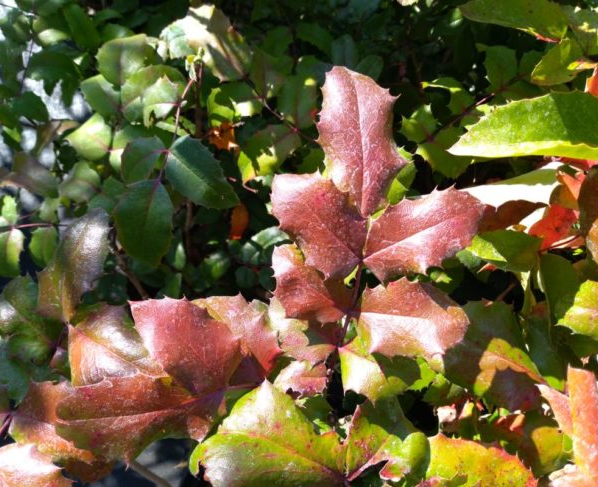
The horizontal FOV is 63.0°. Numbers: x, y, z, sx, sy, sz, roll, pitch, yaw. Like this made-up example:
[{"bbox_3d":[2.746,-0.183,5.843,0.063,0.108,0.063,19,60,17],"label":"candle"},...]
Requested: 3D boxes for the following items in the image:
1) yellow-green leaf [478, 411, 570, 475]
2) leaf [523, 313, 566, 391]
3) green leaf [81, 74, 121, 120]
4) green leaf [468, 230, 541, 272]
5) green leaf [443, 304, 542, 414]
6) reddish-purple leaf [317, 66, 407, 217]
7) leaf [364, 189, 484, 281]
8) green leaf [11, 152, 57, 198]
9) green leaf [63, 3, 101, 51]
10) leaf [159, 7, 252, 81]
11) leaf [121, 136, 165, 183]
[{"bbox_3d":[0.176,0.156,0.380,0.069,0.020,0.052,17,67,7],"label":"yellow-green leaf"},{"bbox_3d":[0.179,0.078,0.355,0.035,0.013,0.058,-14,80,-9],"label":"leaf"},{"bbox_3d":[-0.207,-0.153,0.510,0.049,0.011,0.040,38,79,-8],"label":"green leaf"},{"bbox_3d":[0.141,0.005,0.335,0.049,0.014,0.033,6,64,3],"label":"green leaf"},{"bbox_3d":[0.144,0.083,0.360,0.078,0.020,0.066,40,73,7],"label":"green leaf"},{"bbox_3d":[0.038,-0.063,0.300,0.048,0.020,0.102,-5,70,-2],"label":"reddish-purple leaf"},{"bbox_3d":[0.078,-0.004,0.301,0.092,0.015,0.043,-26,71,-16],"label":"leaf"},{"bbox_3d":[-0.293,-0.076,0.540,0.051,0.012,0.042,31,72,-10],"label":"green leaf"},{"bbox_3d":[-0.224,-0.222,0.500,0.030,0.010,0.057,-25,82,-4],"label":"green leaf"},{"bbox_3d":[-0.074,-0.156,0.400,0.081,0.022,0.051,31,84,7],"label":"leaf"},{"bbox_3d":[-0.118,-0.061,0.370,0.037,0.010,0.038,-35,67,-9],"label":"leaf"}]

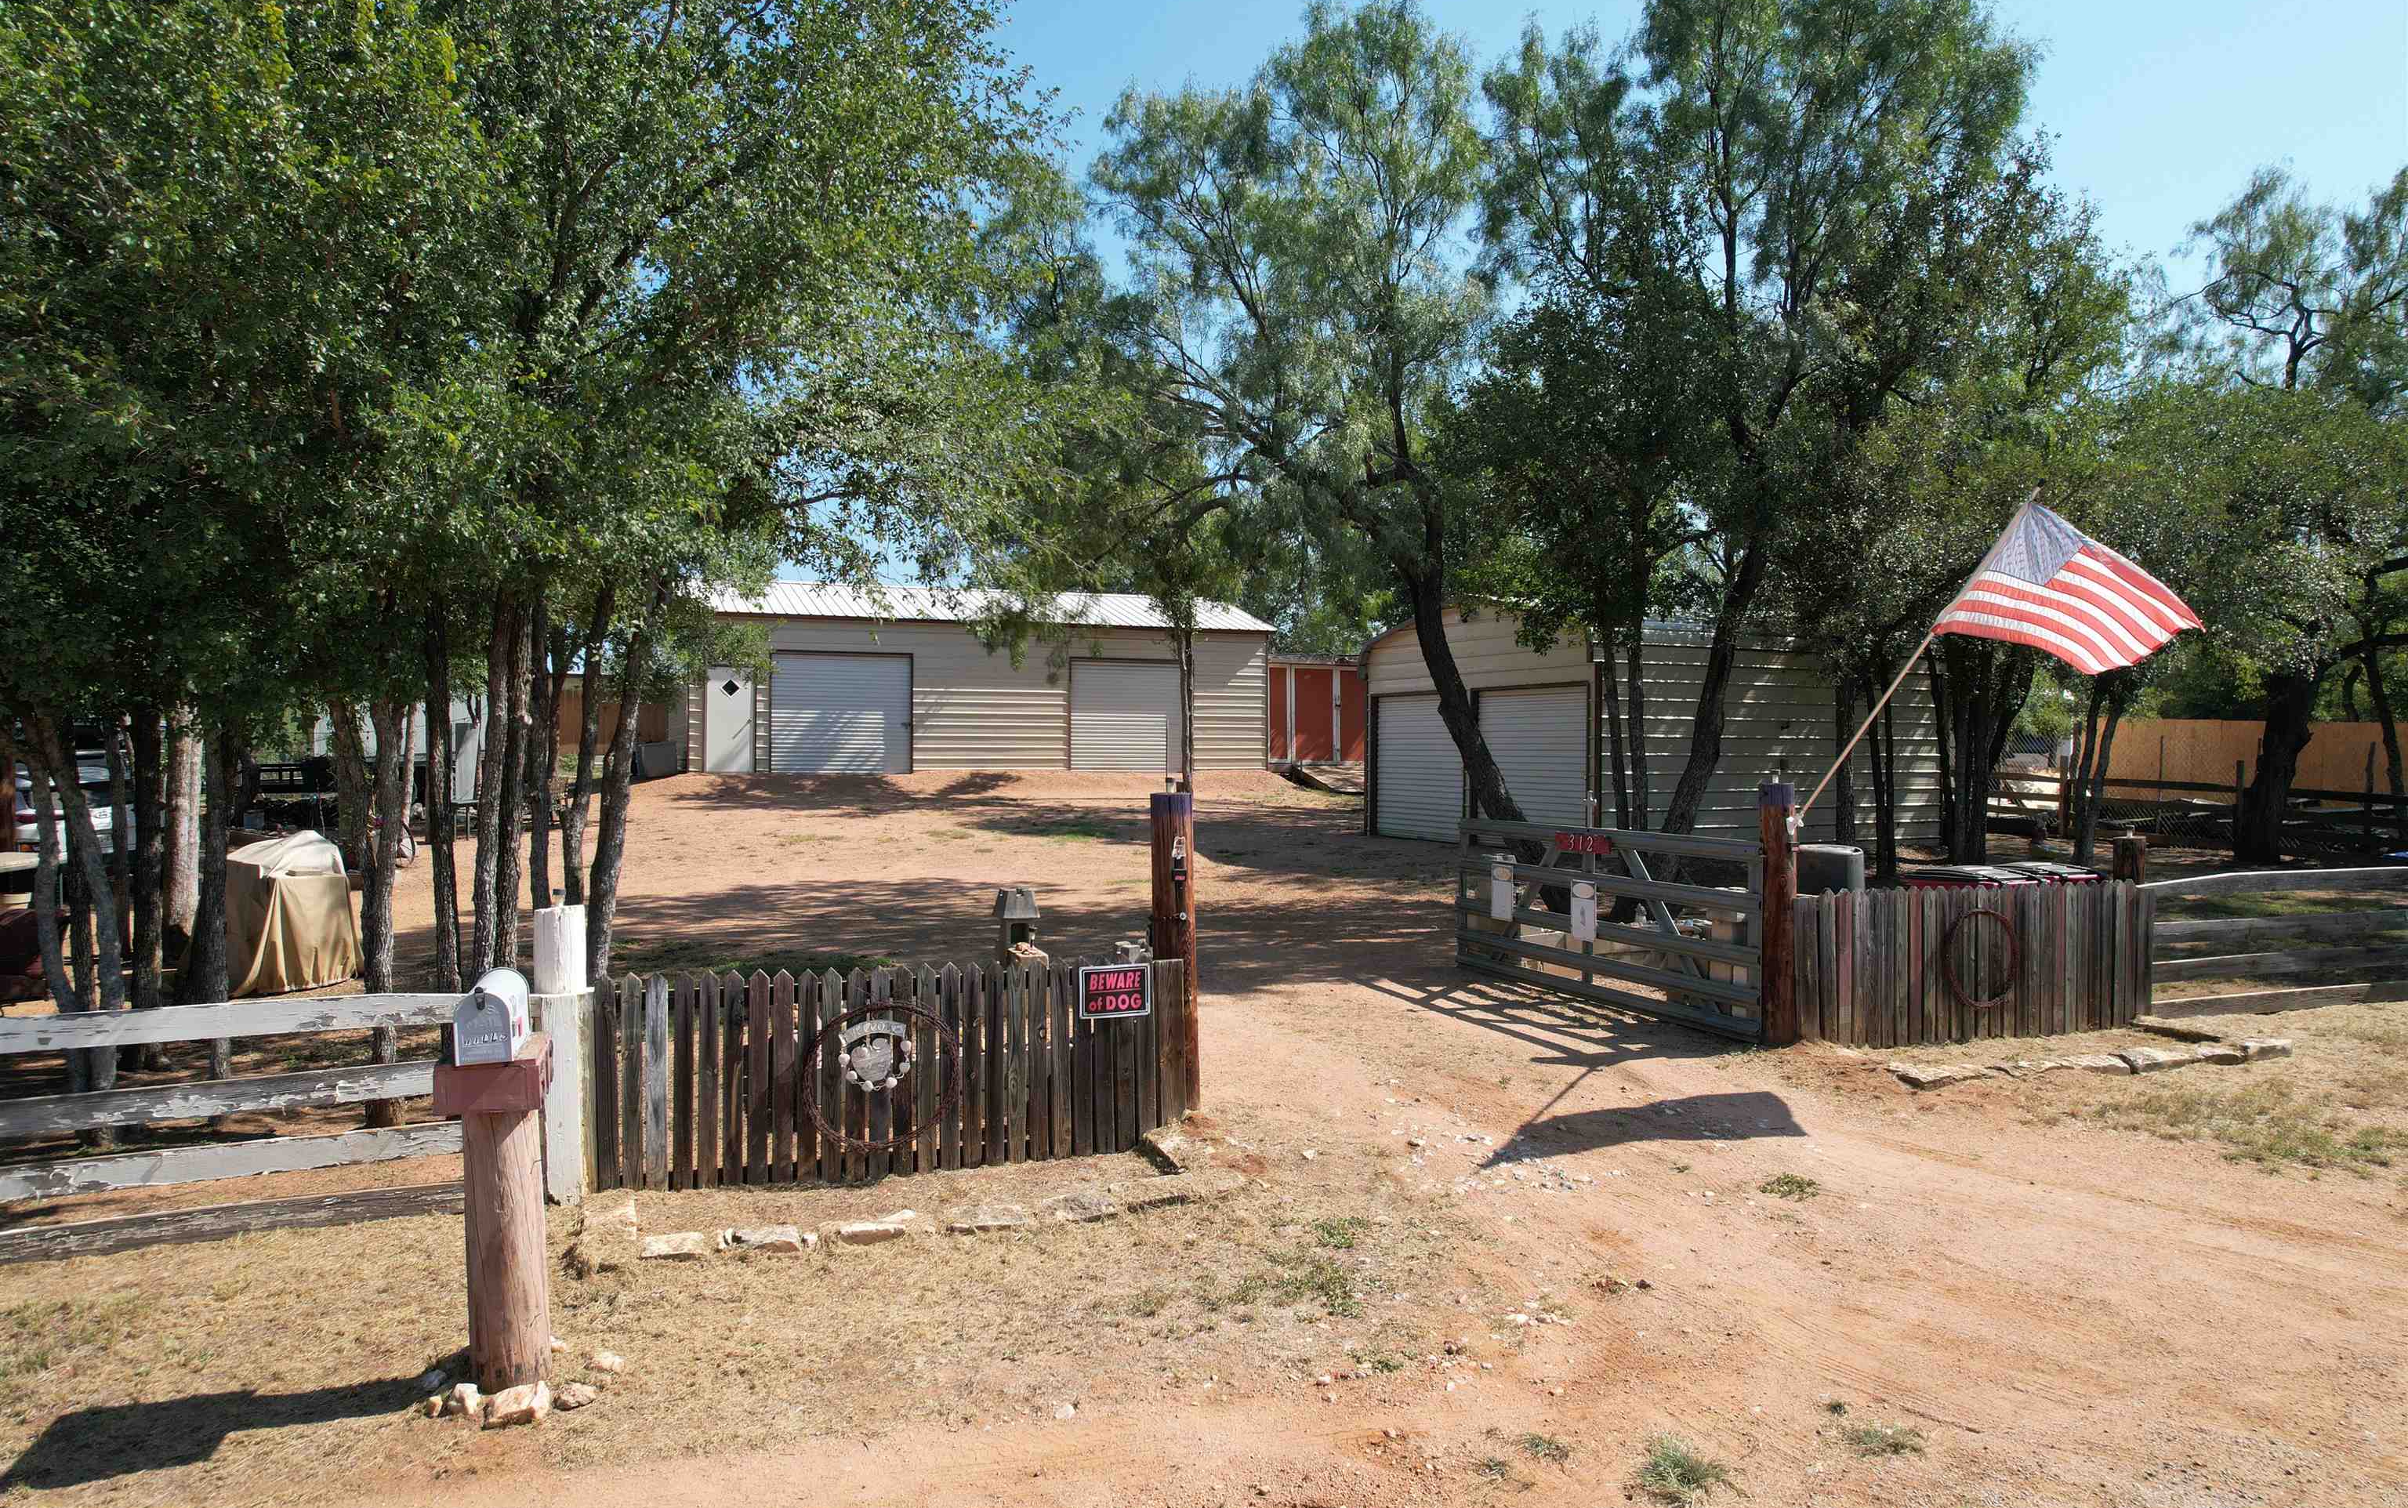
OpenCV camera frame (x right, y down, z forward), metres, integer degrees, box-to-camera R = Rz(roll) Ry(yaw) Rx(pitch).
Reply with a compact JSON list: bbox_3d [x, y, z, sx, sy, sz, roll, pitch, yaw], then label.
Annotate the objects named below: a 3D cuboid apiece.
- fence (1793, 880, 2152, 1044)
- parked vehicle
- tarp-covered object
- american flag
[{"bbox_3d":[5.270,1.395,9.970,3.080,1.050,0.090,0,0,-19],"label":"fence"},{"bbox_3d":[-16.000,0.830,20.900,1.900,1.720,4.700,0,0,-35],"label":"parked vehicle"},{"bbox_3d":[-7.060,1.170,11.200,0.720,1.180,0.980,0,0,25],"label":"tarp-covered object"},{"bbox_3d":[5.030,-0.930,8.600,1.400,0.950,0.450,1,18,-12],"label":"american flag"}]

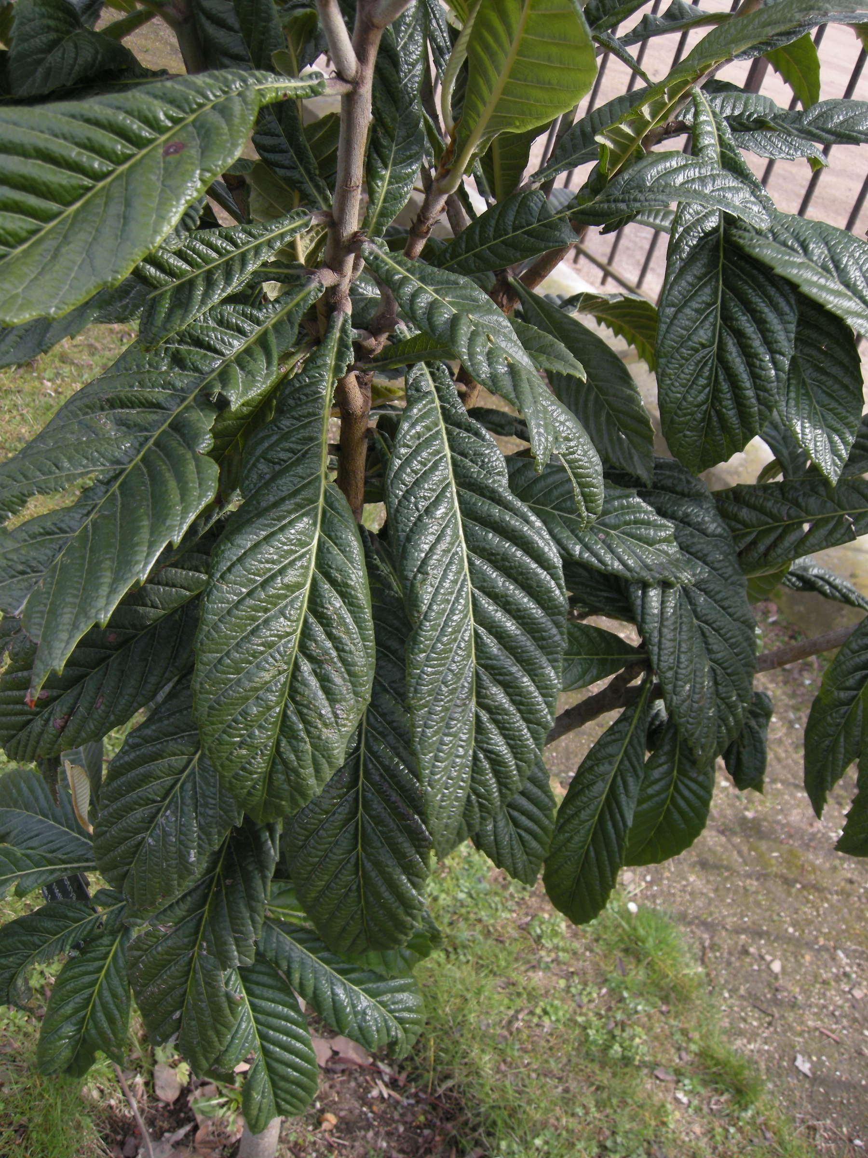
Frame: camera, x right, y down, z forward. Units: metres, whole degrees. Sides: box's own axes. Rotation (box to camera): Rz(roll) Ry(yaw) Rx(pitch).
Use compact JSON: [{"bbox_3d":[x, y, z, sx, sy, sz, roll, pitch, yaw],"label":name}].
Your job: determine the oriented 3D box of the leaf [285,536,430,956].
[{"bbox_3d":[-0.040,0.093,0.680,0.083,0.241,0.035,1,-10,0],"label":"leaf"}]

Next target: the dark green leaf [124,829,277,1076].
[{"bbox_3d":[-0.145,0.238,0.780,0.085,0.174,0.035,9,-13,9],"label":"dark green leaf"}]

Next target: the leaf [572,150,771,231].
[{"bbox_3d":[0.136,-0.221,0.672,0.116,0.035,0.062,14,42,28],"label":"leaf"}]

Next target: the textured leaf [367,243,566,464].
[{"bbox_3d":[0.016,-0.128,0.637,0.053,0.035,0.210,-20,57,-25],"label":"textured leaf"}]

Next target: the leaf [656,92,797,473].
[{"bbox_3d":[0.169,-0.180,0.695,0.080,0.241,0.045,1,-10,3],"label":"leaf"}]

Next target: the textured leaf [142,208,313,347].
[{"bbox_3d":[-0.112,-0.177,0.670,0.060,0.030,0.139,29,50,26],"label":"textured leaf"}]

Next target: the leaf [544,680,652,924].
[{"bbox_3d":[0.139,0.172,0.905,0.066,0.195,0.030,17,-3,14],"label":"leaf"}]

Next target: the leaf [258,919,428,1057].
[{"bbox_3d":[-0.084,0.358,1.055,0.182,0.035,0.072,34,53,16],"label":"leaf"}]

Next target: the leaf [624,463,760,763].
[{"bbox_3d":[0.168,0.021,0.780,0.083,0.201,0.045,-6,-6,-5],"label":"leaf"}]

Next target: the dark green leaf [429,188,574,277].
[{"bbox_3d":[0.044,-0.210,0.718,0.095,0.025,0.058,-13,37,22],"label":"dark green leaf"}]

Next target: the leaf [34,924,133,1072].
[{"bbox_3d":[-0.296,0.370,1.045,0.075,0.127,0.030,15,-14,15],"label":"leaf"}]

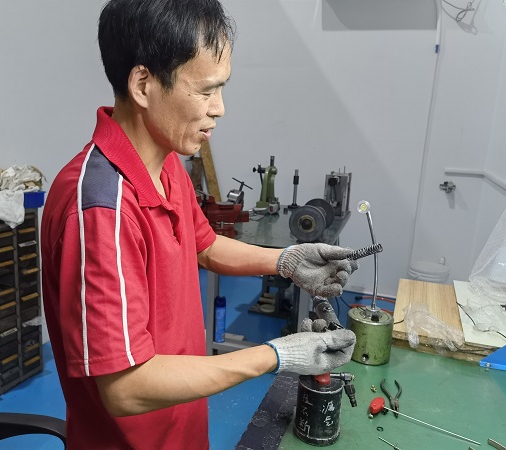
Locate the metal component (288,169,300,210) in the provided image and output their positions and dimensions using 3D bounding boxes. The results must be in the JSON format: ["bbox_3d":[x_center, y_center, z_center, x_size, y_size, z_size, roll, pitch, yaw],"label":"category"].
[{"bbox_3d":[0.315,-0.271,3.482,0.088,0.280,0.088,8,14,18],"label":"metal component"}]

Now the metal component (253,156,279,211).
[{"bbox_3d":[0.102,-0.285,3.270,0.165,0.380,0.200,8,14,18],"label":"metal component"}]

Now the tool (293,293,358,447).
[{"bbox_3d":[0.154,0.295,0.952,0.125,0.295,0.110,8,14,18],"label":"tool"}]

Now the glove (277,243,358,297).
[{"bbox_3d":[0.143,0.099,1.040,0.170,0.110,0.100,2,13,-6],"label":"glove"}]

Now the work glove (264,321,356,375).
[{"bbox_3d":[0.109,0.236,0.900,0.175,0.095,0.090,-2,14,-21],"label":"work glove"}]

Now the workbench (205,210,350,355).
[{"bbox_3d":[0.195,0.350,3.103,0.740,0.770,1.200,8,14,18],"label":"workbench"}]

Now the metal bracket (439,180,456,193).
[{"bbox_3d":[1.475,-0.292,3.549,0.120,0.090,0.080,8,14,18],"label":"metal bracket"}]

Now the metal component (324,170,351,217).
[{"bbox_3d":[0.612,-0.236,3.337,0.170,0.310,0.150,8,14,18],"label":"metal component"}]

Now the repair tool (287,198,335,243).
[{"bbox_3d":[0.325,-0.022,2.603,0.195,0.195,0.330,8,14,18],"label":"repair tool"}]

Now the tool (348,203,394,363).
[{"bbox_3d":[0.336,0.157,1.302,0.135,0.435,0.130,6,14,14],"label":"tool"}]

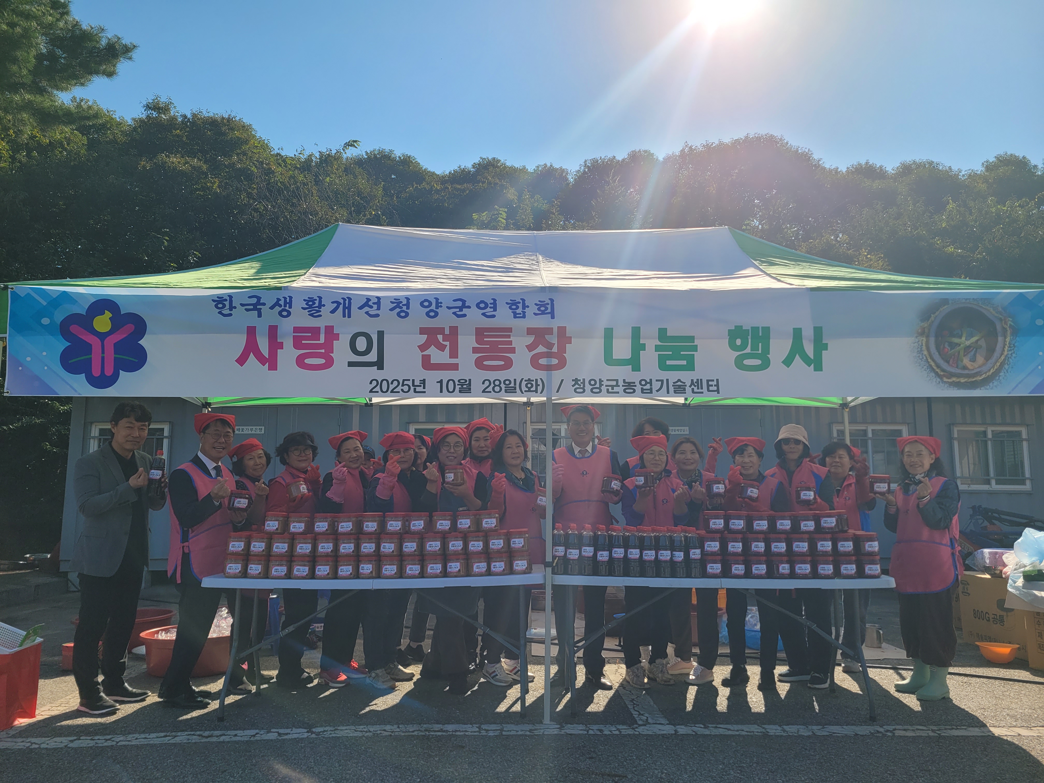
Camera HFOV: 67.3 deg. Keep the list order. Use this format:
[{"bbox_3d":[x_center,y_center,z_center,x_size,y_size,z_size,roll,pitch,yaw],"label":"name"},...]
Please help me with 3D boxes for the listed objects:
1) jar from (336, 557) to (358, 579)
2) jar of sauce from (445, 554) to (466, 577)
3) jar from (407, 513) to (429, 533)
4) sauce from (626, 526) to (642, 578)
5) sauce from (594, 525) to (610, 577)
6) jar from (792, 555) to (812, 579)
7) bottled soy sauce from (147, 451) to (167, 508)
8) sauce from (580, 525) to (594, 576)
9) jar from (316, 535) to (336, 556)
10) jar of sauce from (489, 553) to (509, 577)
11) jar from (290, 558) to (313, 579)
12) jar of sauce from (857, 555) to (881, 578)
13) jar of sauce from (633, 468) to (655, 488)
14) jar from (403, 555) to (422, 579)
[{"bbox_3d":[-0.935,0.949,4.212,0.104,0.113,0.104,0,-8,1],"label":"jar"},{"bbox_3d":[-0.351,0.939,4.212,0.104,0.113,0.104,-1,-8,6],"label":"jar of sauce"},{"bbox_3d":[-0.564,0.724,4.287,0.105,0.115,0.105,0,-8,-1],"label":"jar"},{"bbox_3d":[0.615,0.887,4.327,0.080,0.268,0.080,-1,-8,6],"label":"sauce"},{"bbox_3d":[0.436,0.866,4.247,0.083,0.263,0.083,0,-7,0],"label":"sauce"},{"bbox_3d":[1.518,0.955,4.249,0.104,0.113,0.104,-1,-8,10],"label":"jar"},{"bbox_3d":[-2.016,0.458,4.340,0.078,0.265,0.078,7,-6,-7],"label":"bottled soy sauce"},{"bbox_3d":[0.364,0.887,4.360,0.077,0.275,0.077,-1,-7,5],"label":"sauce"},{"bbox_3d":[-1.075,0.844,4.304,0.113,0.115,0.113,2,-8,-14],"label":"jar"},{"bbox_3d":[-0.125,0.959,4.344,0.113,0.115,0.113,0,-8,0],"label":"jar of sauce"},{"bbox_3d":[-1.190,0.958,4.240,0.108,0.116,0.108,1,-8,-8],"label":"jar"},{"bbox_3d":[1.885,0.951,4.244,0.104,0.113,0.104,-1,-8,7],"label":"jar of sauce"},{"bbox_3d":[0.723,0.517,4.653,0.113,0.115,0.113,7,-10,-43],"label":"jar of sauce"},{"bbox_3d":[-0.598,0.956,4.280,0.108,0.116,0.108,1,-8,-4],"label":"jar"}]

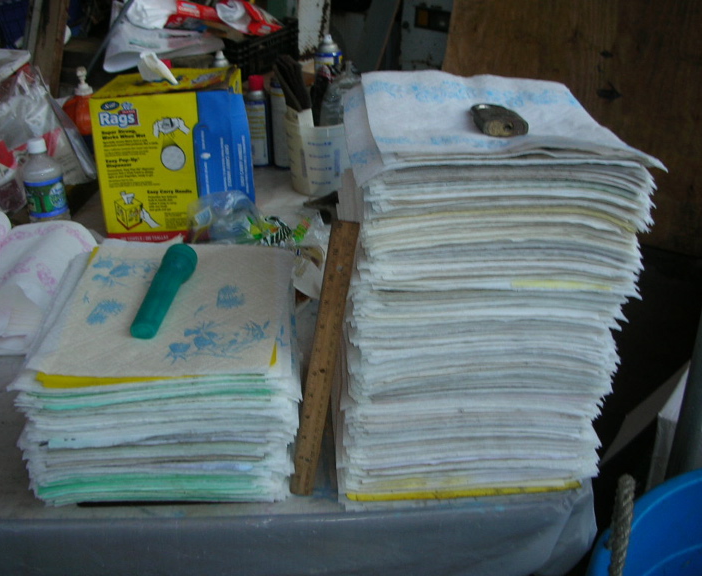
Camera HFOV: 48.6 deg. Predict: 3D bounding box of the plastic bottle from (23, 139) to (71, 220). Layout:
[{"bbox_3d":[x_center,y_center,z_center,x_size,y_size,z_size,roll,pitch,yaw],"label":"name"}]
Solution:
[{"bbox_3d":[-0.587,-0.197,1.488,0.071,0.175,0.071,-7,26,-11],"label":"plastic bottle"}]

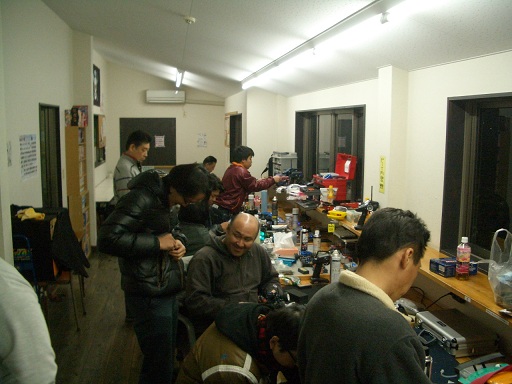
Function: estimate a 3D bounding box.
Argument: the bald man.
[{"bbox_3d":[-0.060,0.727,2.900,0.600,1.200,0.800,-6,10,-38],"label":"bald man"}]

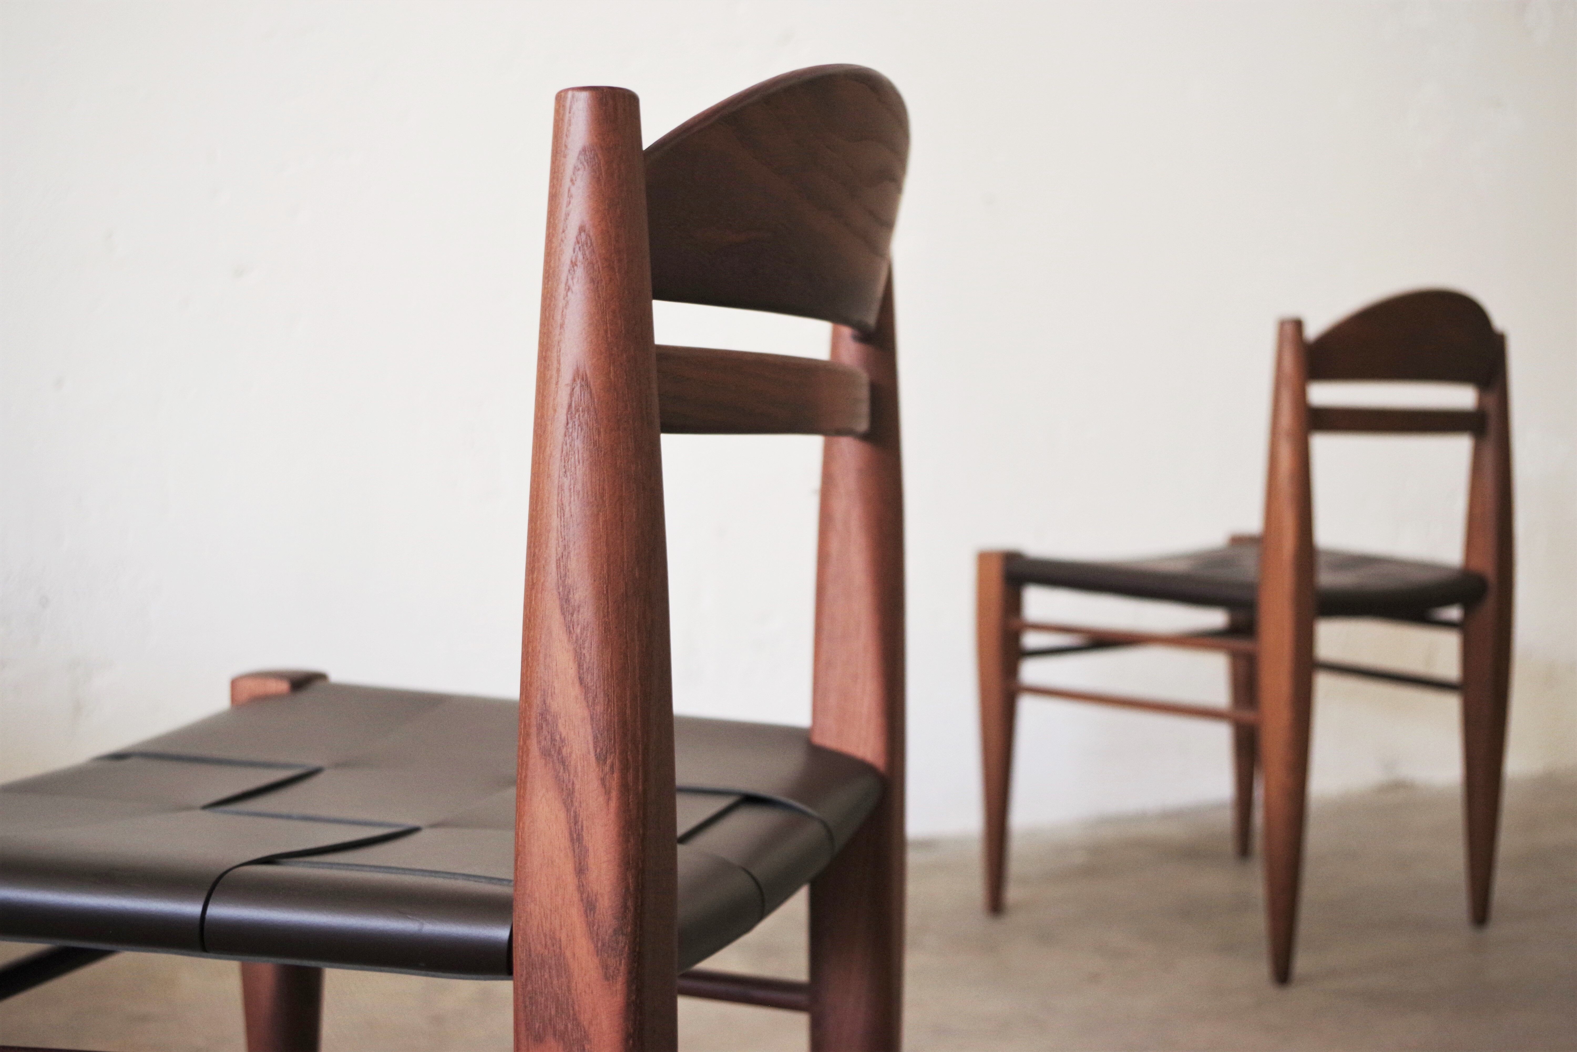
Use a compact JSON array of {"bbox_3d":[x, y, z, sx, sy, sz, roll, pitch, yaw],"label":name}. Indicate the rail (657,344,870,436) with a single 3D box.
[{"bbox_3d":[-0.011,-0.059,0.823,0.036,0.037,0.355,1,3,17],"label":"rail"}]

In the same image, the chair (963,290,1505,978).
[{"bbox_3d":[0.593,0.108,2.295,0.530,0.771,0.467,-2,4,-37],"label":"chair"}]

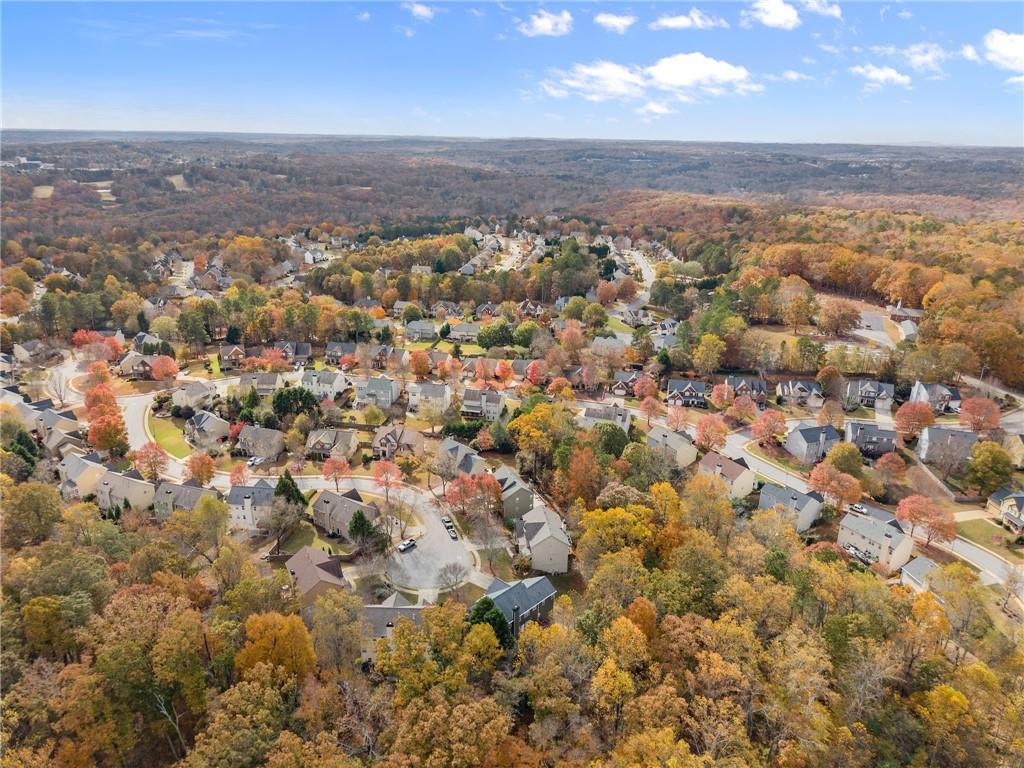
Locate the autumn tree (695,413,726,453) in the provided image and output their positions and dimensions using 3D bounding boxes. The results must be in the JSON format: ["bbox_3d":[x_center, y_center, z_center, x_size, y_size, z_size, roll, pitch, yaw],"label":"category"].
[{"bbox_3d":[70.100,17.610,248.940,10.300,12.500,10.300,1,19,0],"label":"autumn tree"}]

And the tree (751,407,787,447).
[{"bbox_3d":[100.870,17.040,275.850,12.400,12.000,12.400,1,19,0],"label":"tree"}]

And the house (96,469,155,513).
[{"bbox_3d":[-119.710,33.470,221.470,13.600,10.800,10.300,9,21,22],"label":"house"}]

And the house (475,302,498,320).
[{"bbox_3d":[-14.090,-43.440,424.690,12.600,9.000,10.800,3,19,4],"label":"house"}]

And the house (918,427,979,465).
[{"bbox_3d":[164.850,21.850,269.460,15.300,10.300,11.350,6,20,14],"label":"house"}]

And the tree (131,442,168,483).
[{"bbox_3d":[-112.630,24.640,220.950,10.000,12.000,10.000,1,19,0],"label":"tree"}]

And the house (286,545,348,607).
[{"bbox_3d":[-45.740,45.830,167.800,11.000,9.200,14.600,-10,22,-28],"label":"house"}]

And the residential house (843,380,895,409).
[{"bbox_3d":[150.130,3.970,296.570,14.300,9.300,11.300,4,19,8],"label":"residential house"}]

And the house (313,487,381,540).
[{"bbox_3d":[-49.490,37.980,212.470,15.700,10.000,11.250,13,23,31],"label":"house"}]

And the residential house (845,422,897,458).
[{"bbox_3d":[137.710,20.250,273.090,15.400,10.000,11.190,5,20,12],"label":"residential house"}]

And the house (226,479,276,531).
[{"bbox_3d":[-74.246,35.474,207.668,13.000,11.200,10.800,2,19,4],"label":"house"}]

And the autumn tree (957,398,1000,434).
[{"bbox_3d":[180.300,12.000,274.200,12.900,13.600,12.900,14,23,33],"label":"autumn tree"}]

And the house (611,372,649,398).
[{"bbox_3d":[54.492,-0.274,324.566,15.500,9.500,11.500,2,19,4],"label":"house"}]

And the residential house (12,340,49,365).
[{"bbox_3d":[-231.050,-16.740,341.120,10.500,9.000,12.500,5,20,11],"label":"residential house"}]

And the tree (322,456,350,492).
[{"bbox_3d":[-57.330,29.930,231.930,8.700,11.600,8.700,1,19,0],"label":"tree"}]

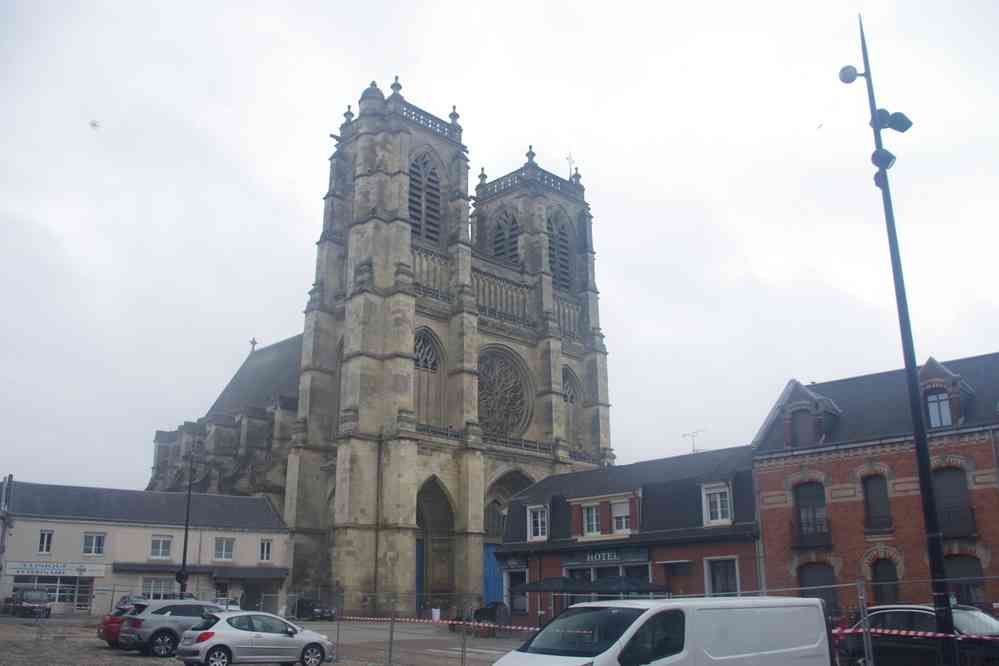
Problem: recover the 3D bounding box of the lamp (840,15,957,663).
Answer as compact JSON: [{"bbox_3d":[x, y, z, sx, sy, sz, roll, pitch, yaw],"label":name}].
[{"bbox_3d":[5.960,-0.007,12.482,1.050,10.950,0.800,-3,-17,10],"label":"lamp"}]

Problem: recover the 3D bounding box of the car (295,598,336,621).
[{"bbox_3d":[-13.201,19.849,61.548,1.770,1.480,4.200,10,-20,-30],"label":"car"}]

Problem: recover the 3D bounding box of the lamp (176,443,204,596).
[{"bbox_3d":[-18.920,12.107,51.985,1.100,10.950,0.900,-3,-17,10],"label":"lamp"}]

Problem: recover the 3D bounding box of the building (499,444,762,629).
[{"bbox_3d":[8.774,11.238,47.277,8.000,9.000,15.600,16,-24,-42],"label":"building"}]

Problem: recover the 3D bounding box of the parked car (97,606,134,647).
[{"bbox_3d":[-11.533,10.162,29.705,4.200,1.500,1.780,15,-23,-41],"label":"parked car"}]

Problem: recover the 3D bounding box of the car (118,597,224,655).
[{"bbox_3d":[-9.728,9.463,27.678,4.550,1.690,1.860,15,-23,-41],"label":"car"}]

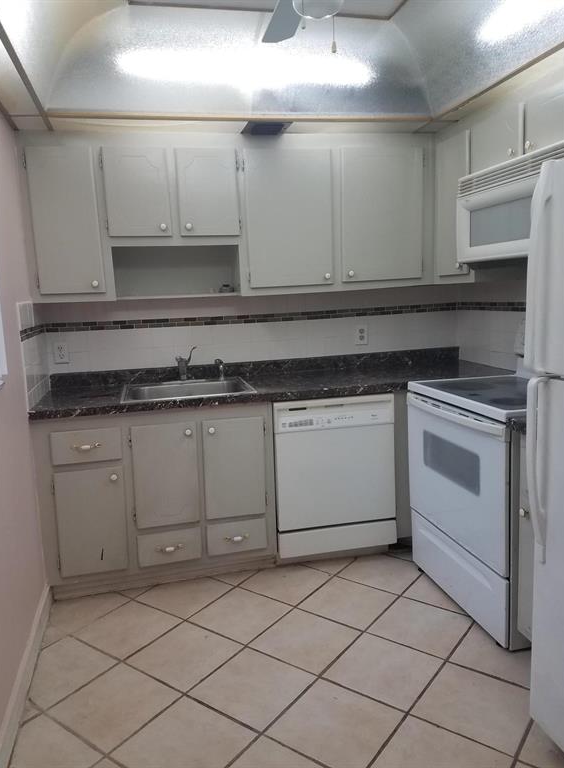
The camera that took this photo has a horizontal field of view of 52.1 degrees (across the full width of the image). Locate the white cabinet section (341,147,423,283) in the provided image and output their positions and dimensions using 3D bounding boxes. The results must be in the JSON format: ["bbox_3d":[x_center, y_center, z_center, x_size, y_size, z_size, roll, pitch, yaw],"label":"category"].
[{"bbox_3d":[0.493,-0.889,3.138,0.441,0.664,0.340,-4,9,-11],"label":"white cabinet section"}]

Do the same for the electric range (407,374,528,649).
[{"bbox_3d":[1.028,0.389,2.474,0.701,1.100,0.763,-5,9,-12],"label":"electric range"}]

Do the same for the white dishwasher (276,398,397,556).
[{"bbox_3d":[0.203,0.439,3.092,0.602,0.836,0.608,-5,9,-12],"label":"white dishwasher"}]

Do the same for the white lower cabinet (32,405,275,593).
[{"bbox_3d":[-0.621,0.510,2.973,1.064,0.867,0.610,-5,9,-12],"label":"white lower cabinet"}]

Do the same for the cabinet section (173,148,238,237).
[{"bbox_3d":[-0.387,-0.949,2.947,0.288,0.410,0.340,-4,9,-11],"label":"cabinet section"}]

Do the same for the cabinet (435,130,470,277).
[{"bbox_3d":[1.012,-0.890,2.930,0.339,0.735,0.370,-5,9,-12],"label":"cabinet"}]

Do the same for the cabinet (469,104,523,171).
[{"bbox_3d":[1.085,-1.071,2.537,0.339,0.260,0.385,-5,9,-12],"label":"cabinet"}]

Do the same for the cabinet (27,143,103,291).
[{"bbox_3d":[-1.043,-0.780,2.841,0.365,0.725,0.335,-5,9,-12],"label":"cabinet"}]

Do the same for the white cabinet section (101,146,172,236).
[{"bbox_3d":[-0.715,-0.924,2.882,0.297,0.410,0.340,-4,9,-11],"label":"white cabinet section"}]

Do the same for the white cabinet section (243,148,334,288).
[{"bbox_3d":[0.013,-0.853,3.044,0.434,0.664,0.340,-4,9,-11],"label":"white cabinet section"}]

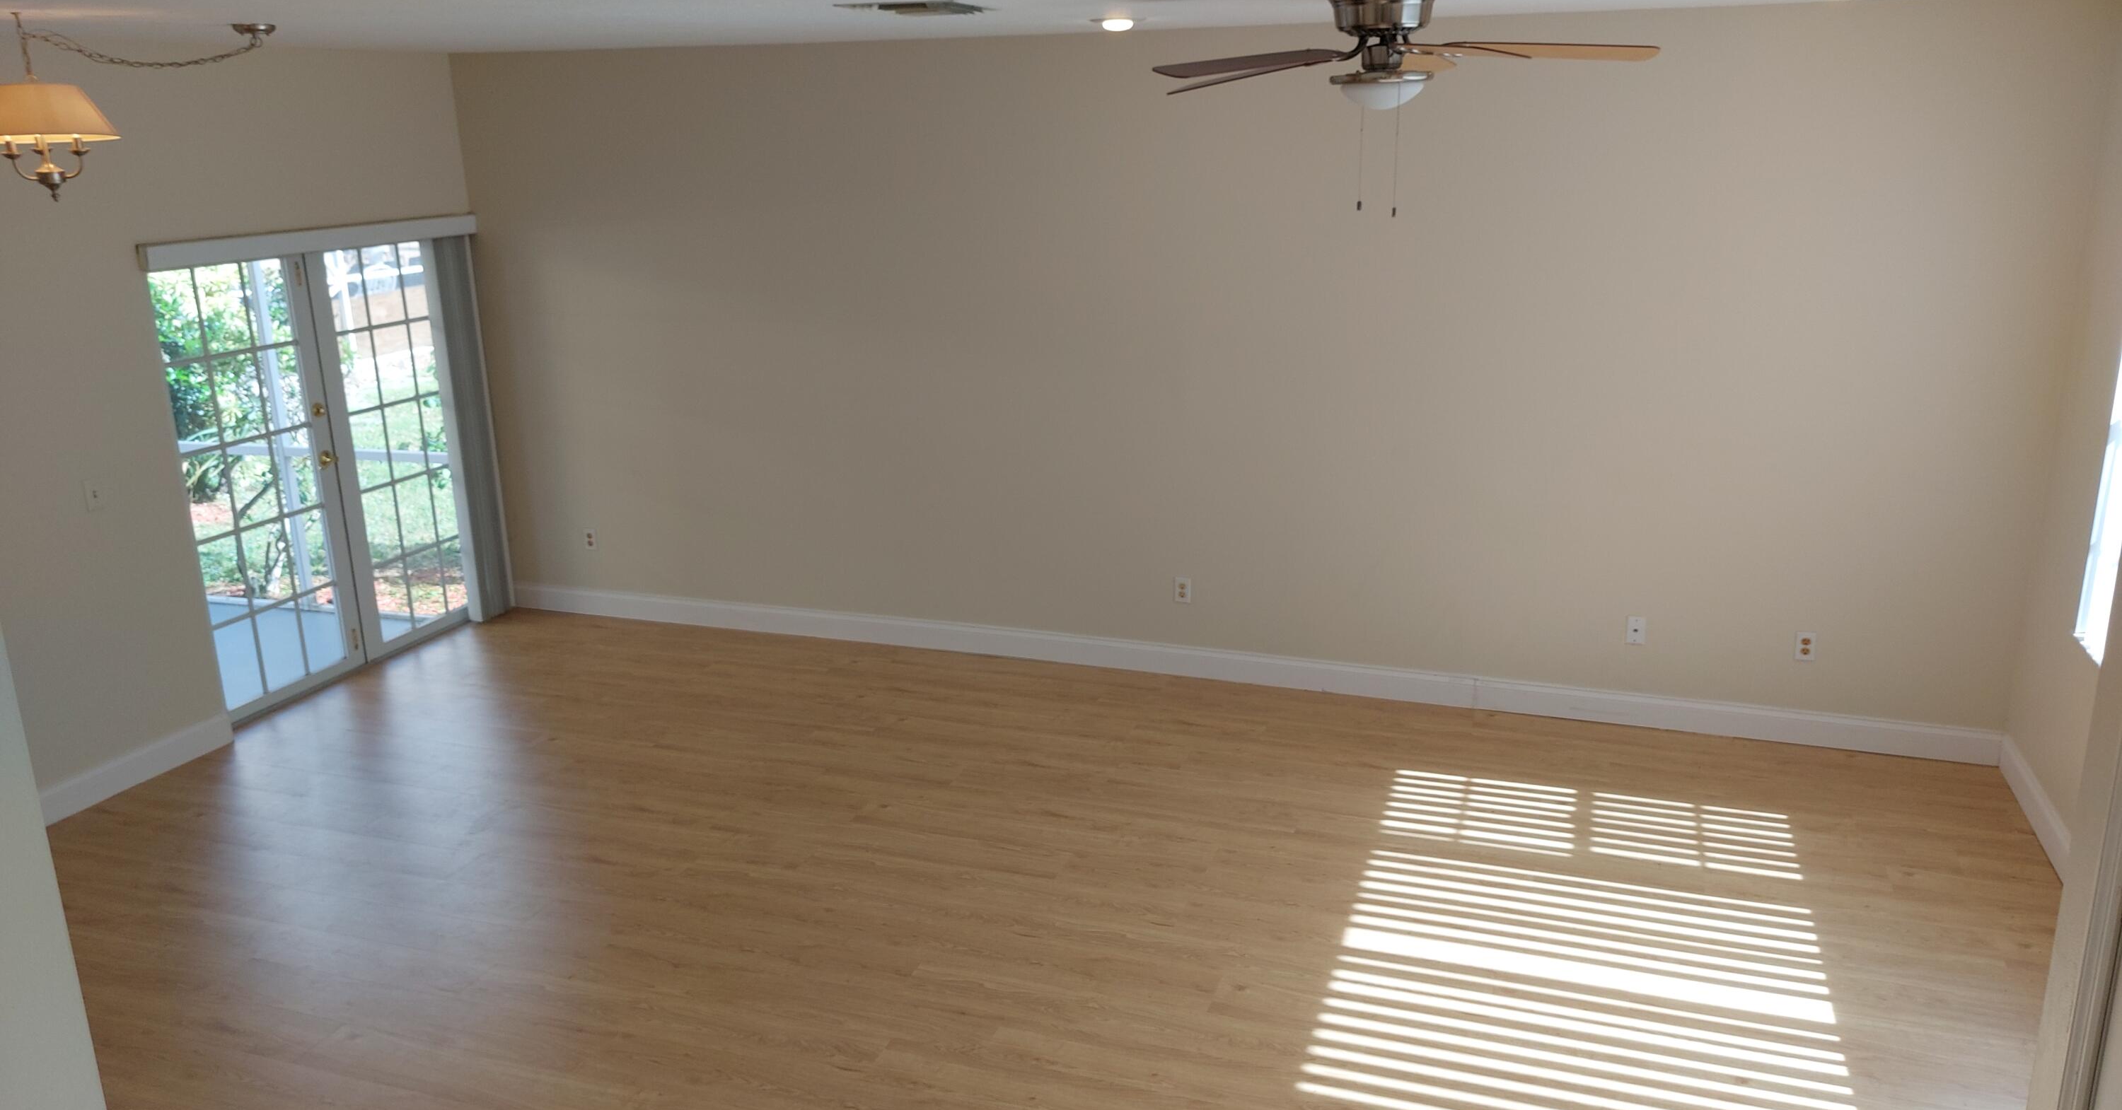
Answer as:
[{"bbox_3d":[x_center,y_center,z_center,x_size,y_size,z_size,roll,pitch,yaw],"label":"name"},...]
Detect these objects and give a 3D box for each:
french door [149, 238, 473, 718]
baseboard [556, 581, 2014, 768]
[{"bbox_3d":[-3.174,-0.434,6.569,0.120,1.990,1.735,5,17,19],"label":"french door"},{"bbox_3d":[0.344,0.465,6.569,6.721,0.145,0.020,5,17,19],"label":"baseboard"}]

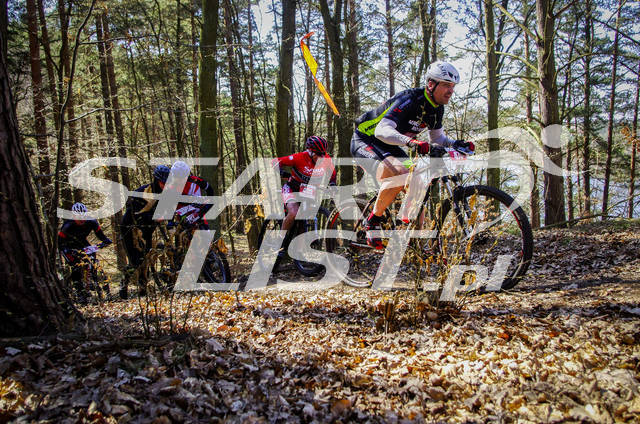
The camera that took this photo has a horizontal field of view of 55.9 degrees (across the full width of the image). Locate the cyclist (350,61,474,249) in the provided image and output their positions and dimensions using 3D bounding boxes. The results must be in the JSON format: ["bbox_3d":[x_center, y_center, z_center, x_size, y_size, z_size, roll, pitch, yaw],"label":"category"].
[{"bbox_3d":[0.705,-0.431,4.600,0.970,1.420,0.620,0,4,38],"label":"cyclist"}]

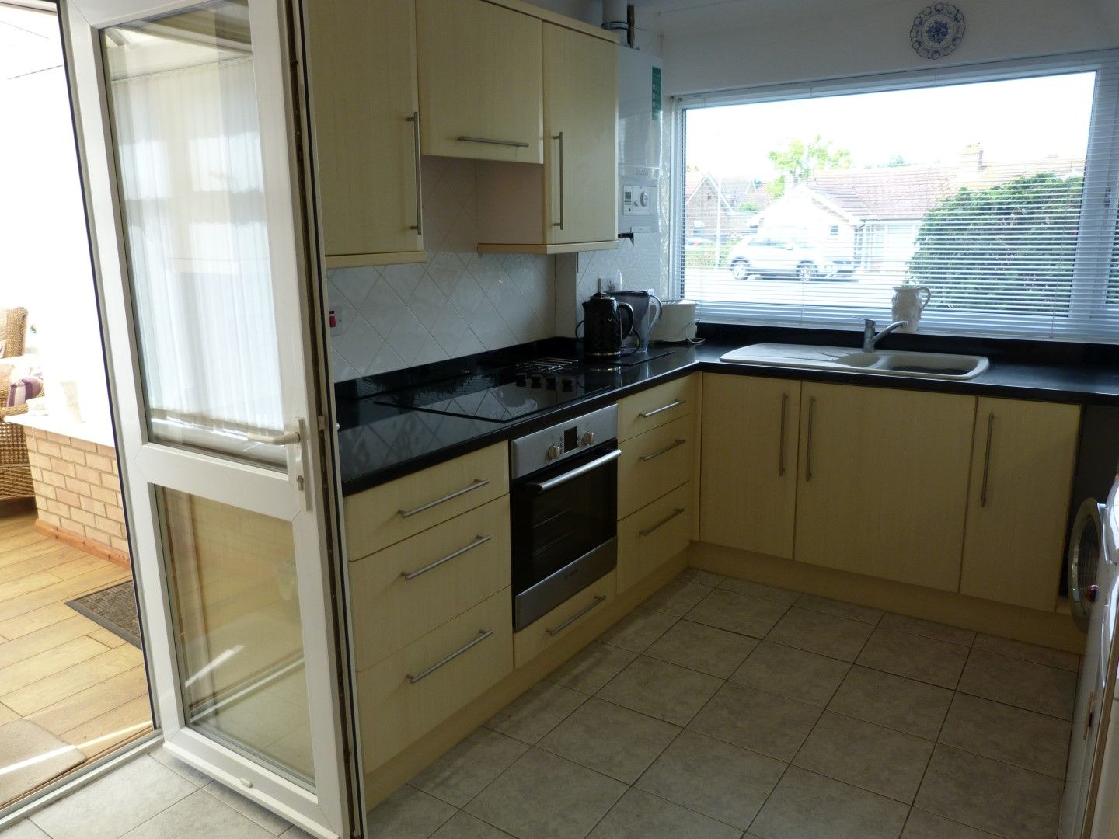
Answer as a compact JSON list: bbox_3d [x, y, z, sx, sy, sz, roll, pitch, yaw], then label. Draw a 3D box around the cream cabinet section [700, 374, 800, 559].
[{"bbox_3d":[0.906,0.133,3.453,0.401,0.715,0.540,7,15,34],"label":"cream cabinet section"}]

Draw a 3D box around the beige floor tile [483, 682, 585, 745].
[{"bbox_3d":[-0.059,0.908,2.507,0.186,0.010,0.314,7,15,34],"label":"beige floor tile"}]

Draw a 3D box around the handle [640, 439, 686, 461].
[{"bbox_3d":[0.387,0.114,3.029,0.035,0.012,0.334,7,15,34],"label":"handle"}]

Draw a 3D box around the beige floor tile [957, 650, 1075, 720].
[{"bbox_3d":[1.476,0.852,2.601,0.314,0.010,0.314,7,15,34],"label":"beige floor tile"}]

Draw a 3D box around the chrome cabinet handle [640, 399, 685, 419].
[{"bbox_3d":[0.389,-0.041,3.026,0.036,0.012,0.326,7,15,34],"label":"chrome cabinet handle"}]

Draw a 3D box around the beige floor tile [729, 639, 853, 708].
[{"bbox_3d":[0.762,0.835,2.663,0.310,0.010,0.310,7,15,34],"label":"beige floor tile"}]

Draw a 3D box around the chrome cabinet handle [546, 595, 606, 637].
[{"bbox_3d":[0.059,0.644,2.666,0.036,0.012,0.326,7,15,34],"label":"chrome cabinet handle"}]

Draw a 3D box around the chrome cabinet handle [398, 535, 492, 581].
[{"bbox_3d":[-0.288,0.355,2.096,0.036,0.012,0.320,7,15,34],"label":"chrome cabinet handle"}]

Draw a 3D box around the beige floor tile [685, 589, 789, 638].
[{"bbox_3d":[0.681,0.742,3.090,0.310,0.010,0.310,7,15,34],"label":"beige floor tile"}]

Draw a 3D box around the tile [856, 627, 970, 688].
[{"bbox_3d":[1.214,0.819,2.778,0.314,0.010,0.314,7,15,34],"label":"tile"}]

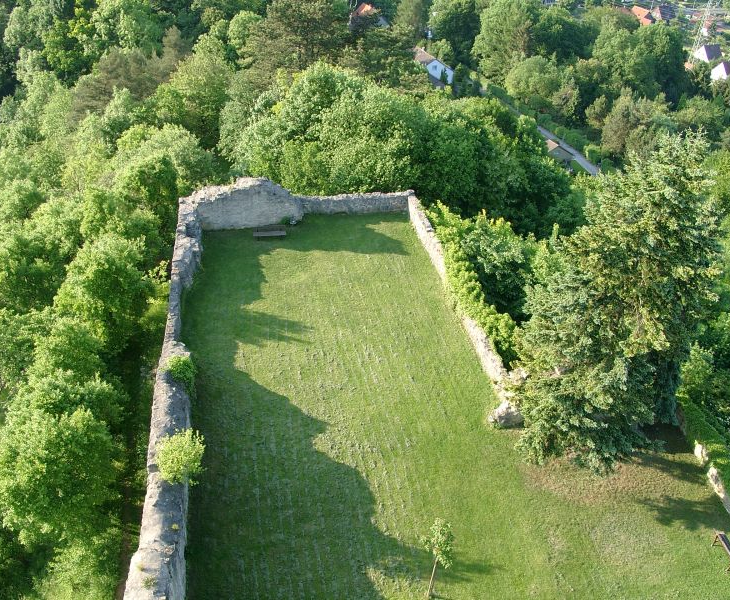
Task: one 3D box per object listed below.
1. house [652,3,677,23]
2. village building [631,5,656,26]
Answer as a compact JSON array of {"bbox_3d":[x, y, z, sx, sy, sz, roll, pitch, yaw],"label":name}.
[{"bbox_3d":[152.555,-144.786,399.664,9.800,9.200,8.800,-8,37,-17],"label":"house"},{"bbox_3d":[134.315,-136.967,383.019,8.700,9.000,10.800,-13,38,-23],"label":"village building"}]

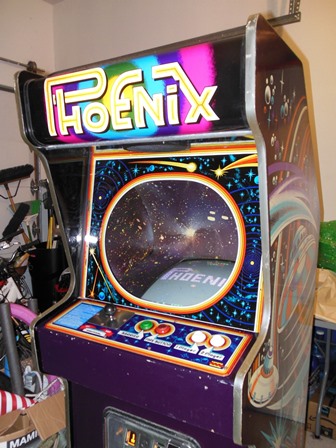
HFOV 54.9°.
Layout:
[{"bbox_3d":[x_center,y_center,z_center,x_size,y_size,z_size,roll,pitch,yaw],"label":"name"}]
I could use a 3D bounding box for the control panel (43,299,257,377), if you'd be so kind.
[{"bbox_3d":[-0.078,0.268,0.878,0.565,0.065,0.170,3,17,28],"label":"control panel"}]

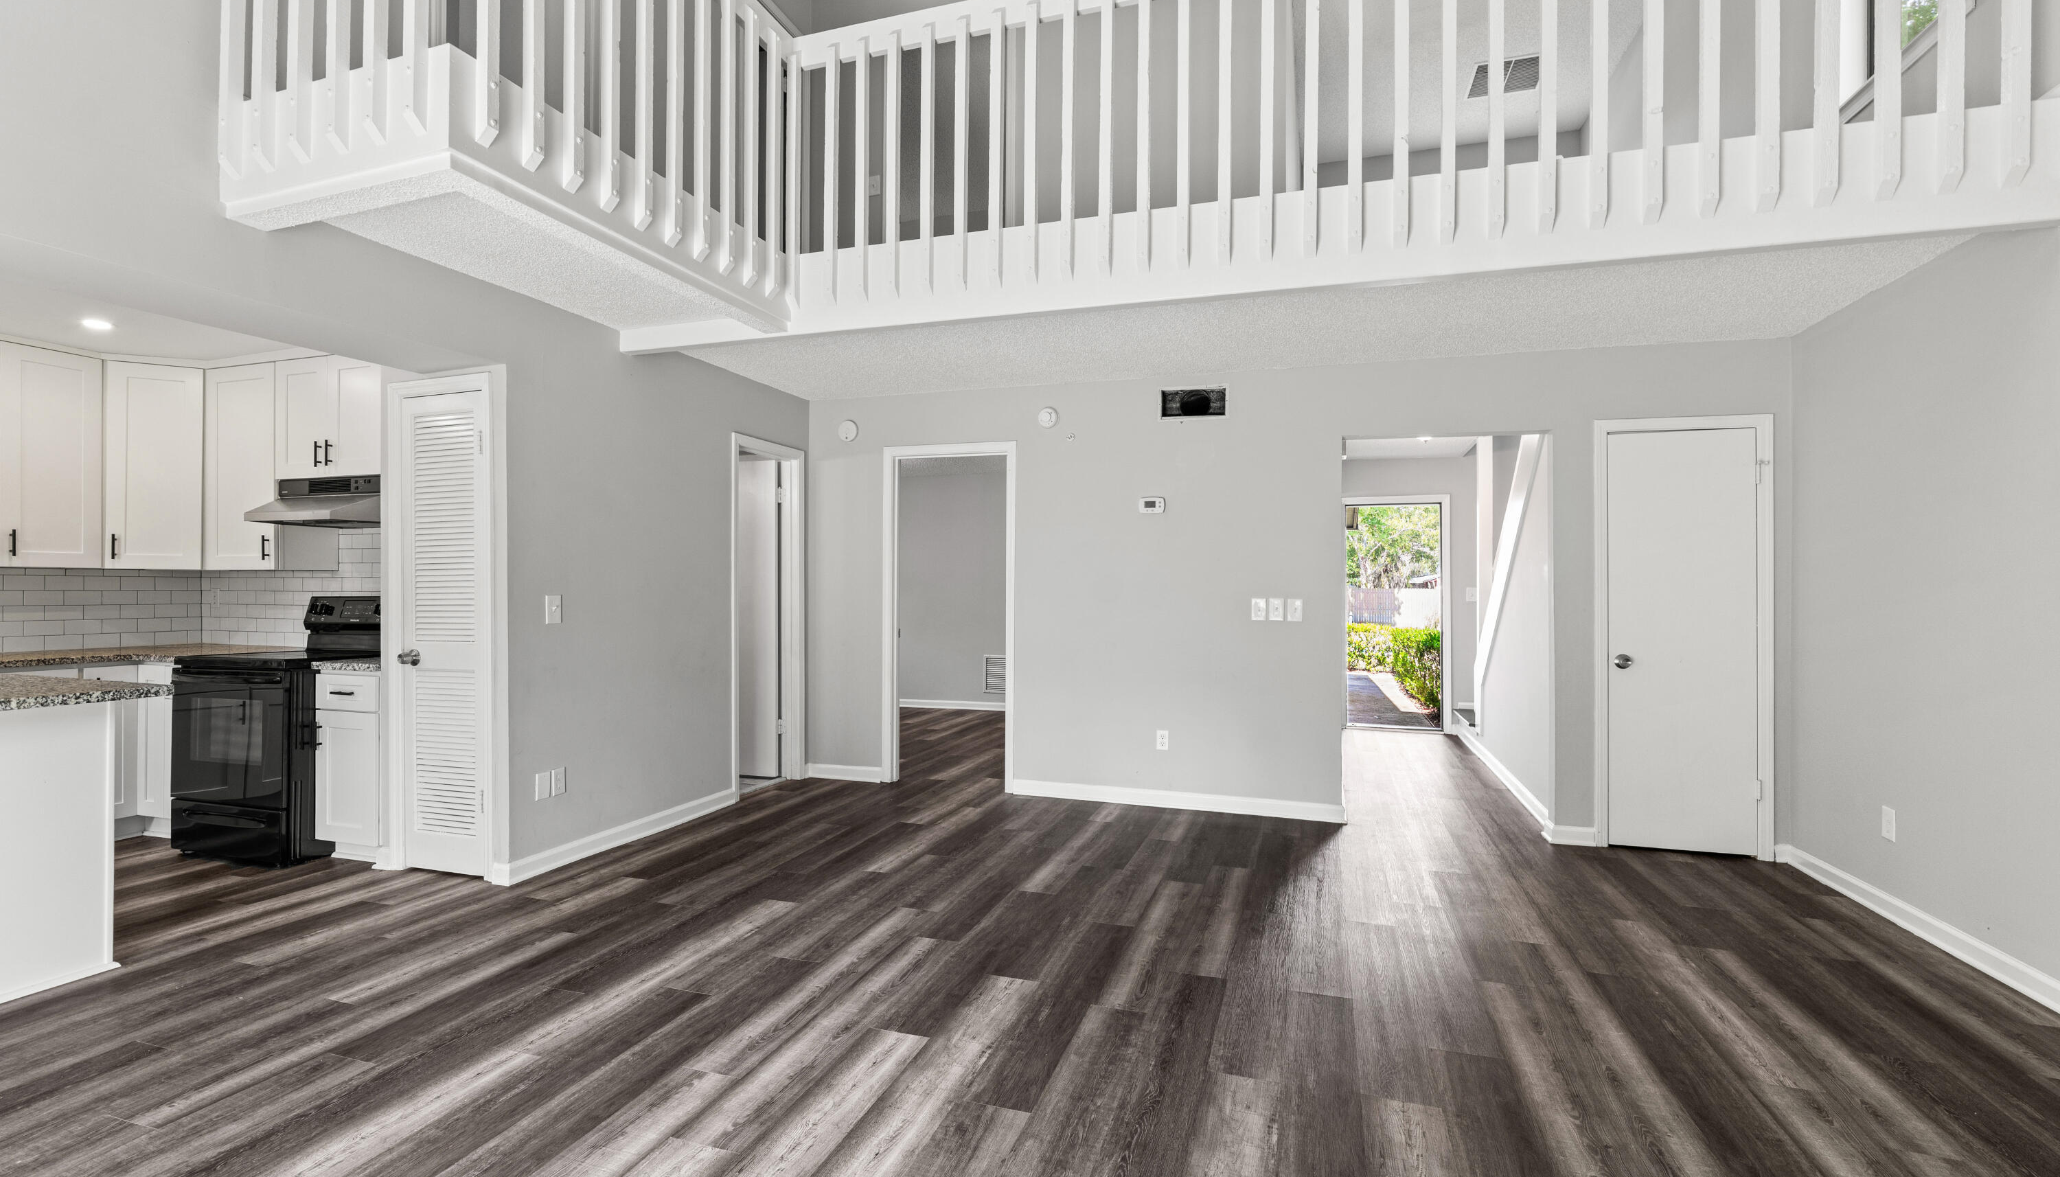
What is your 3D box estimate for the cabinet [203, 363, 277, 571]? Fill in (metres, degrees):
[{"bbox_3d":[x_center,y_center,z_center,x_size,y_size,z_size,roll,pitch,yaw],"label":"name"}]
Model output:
[{"bbox_3d":[-4.002,-0.615,4.550,0.538,1.047,0.320,1,0,18],"label":"cabinet"}]

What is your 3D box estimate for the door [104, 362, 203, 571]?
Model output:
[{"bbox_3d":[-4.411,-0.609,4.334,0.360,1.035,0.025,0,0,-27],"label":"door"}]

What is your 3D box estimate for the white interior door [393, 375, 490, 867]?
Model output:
[{"bbox_3d":[-2.520,0.199,3.708,0.460,2.045,0.045,1,0,18],"label":"white interior door"}]

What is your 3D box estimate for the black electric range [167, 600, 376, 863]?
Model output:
[{"bbox_3d":[-3.444,0.631,4.114,0.762,1.175,0.720,1,0,18],"label":"black electric range"}]

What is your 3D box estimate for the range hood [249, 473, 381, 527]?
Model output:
[{"bbox_3d":[-3.367,-0.419,4.216,0.762,0.215,0.495,1,0,18],"label":"range hood"}]

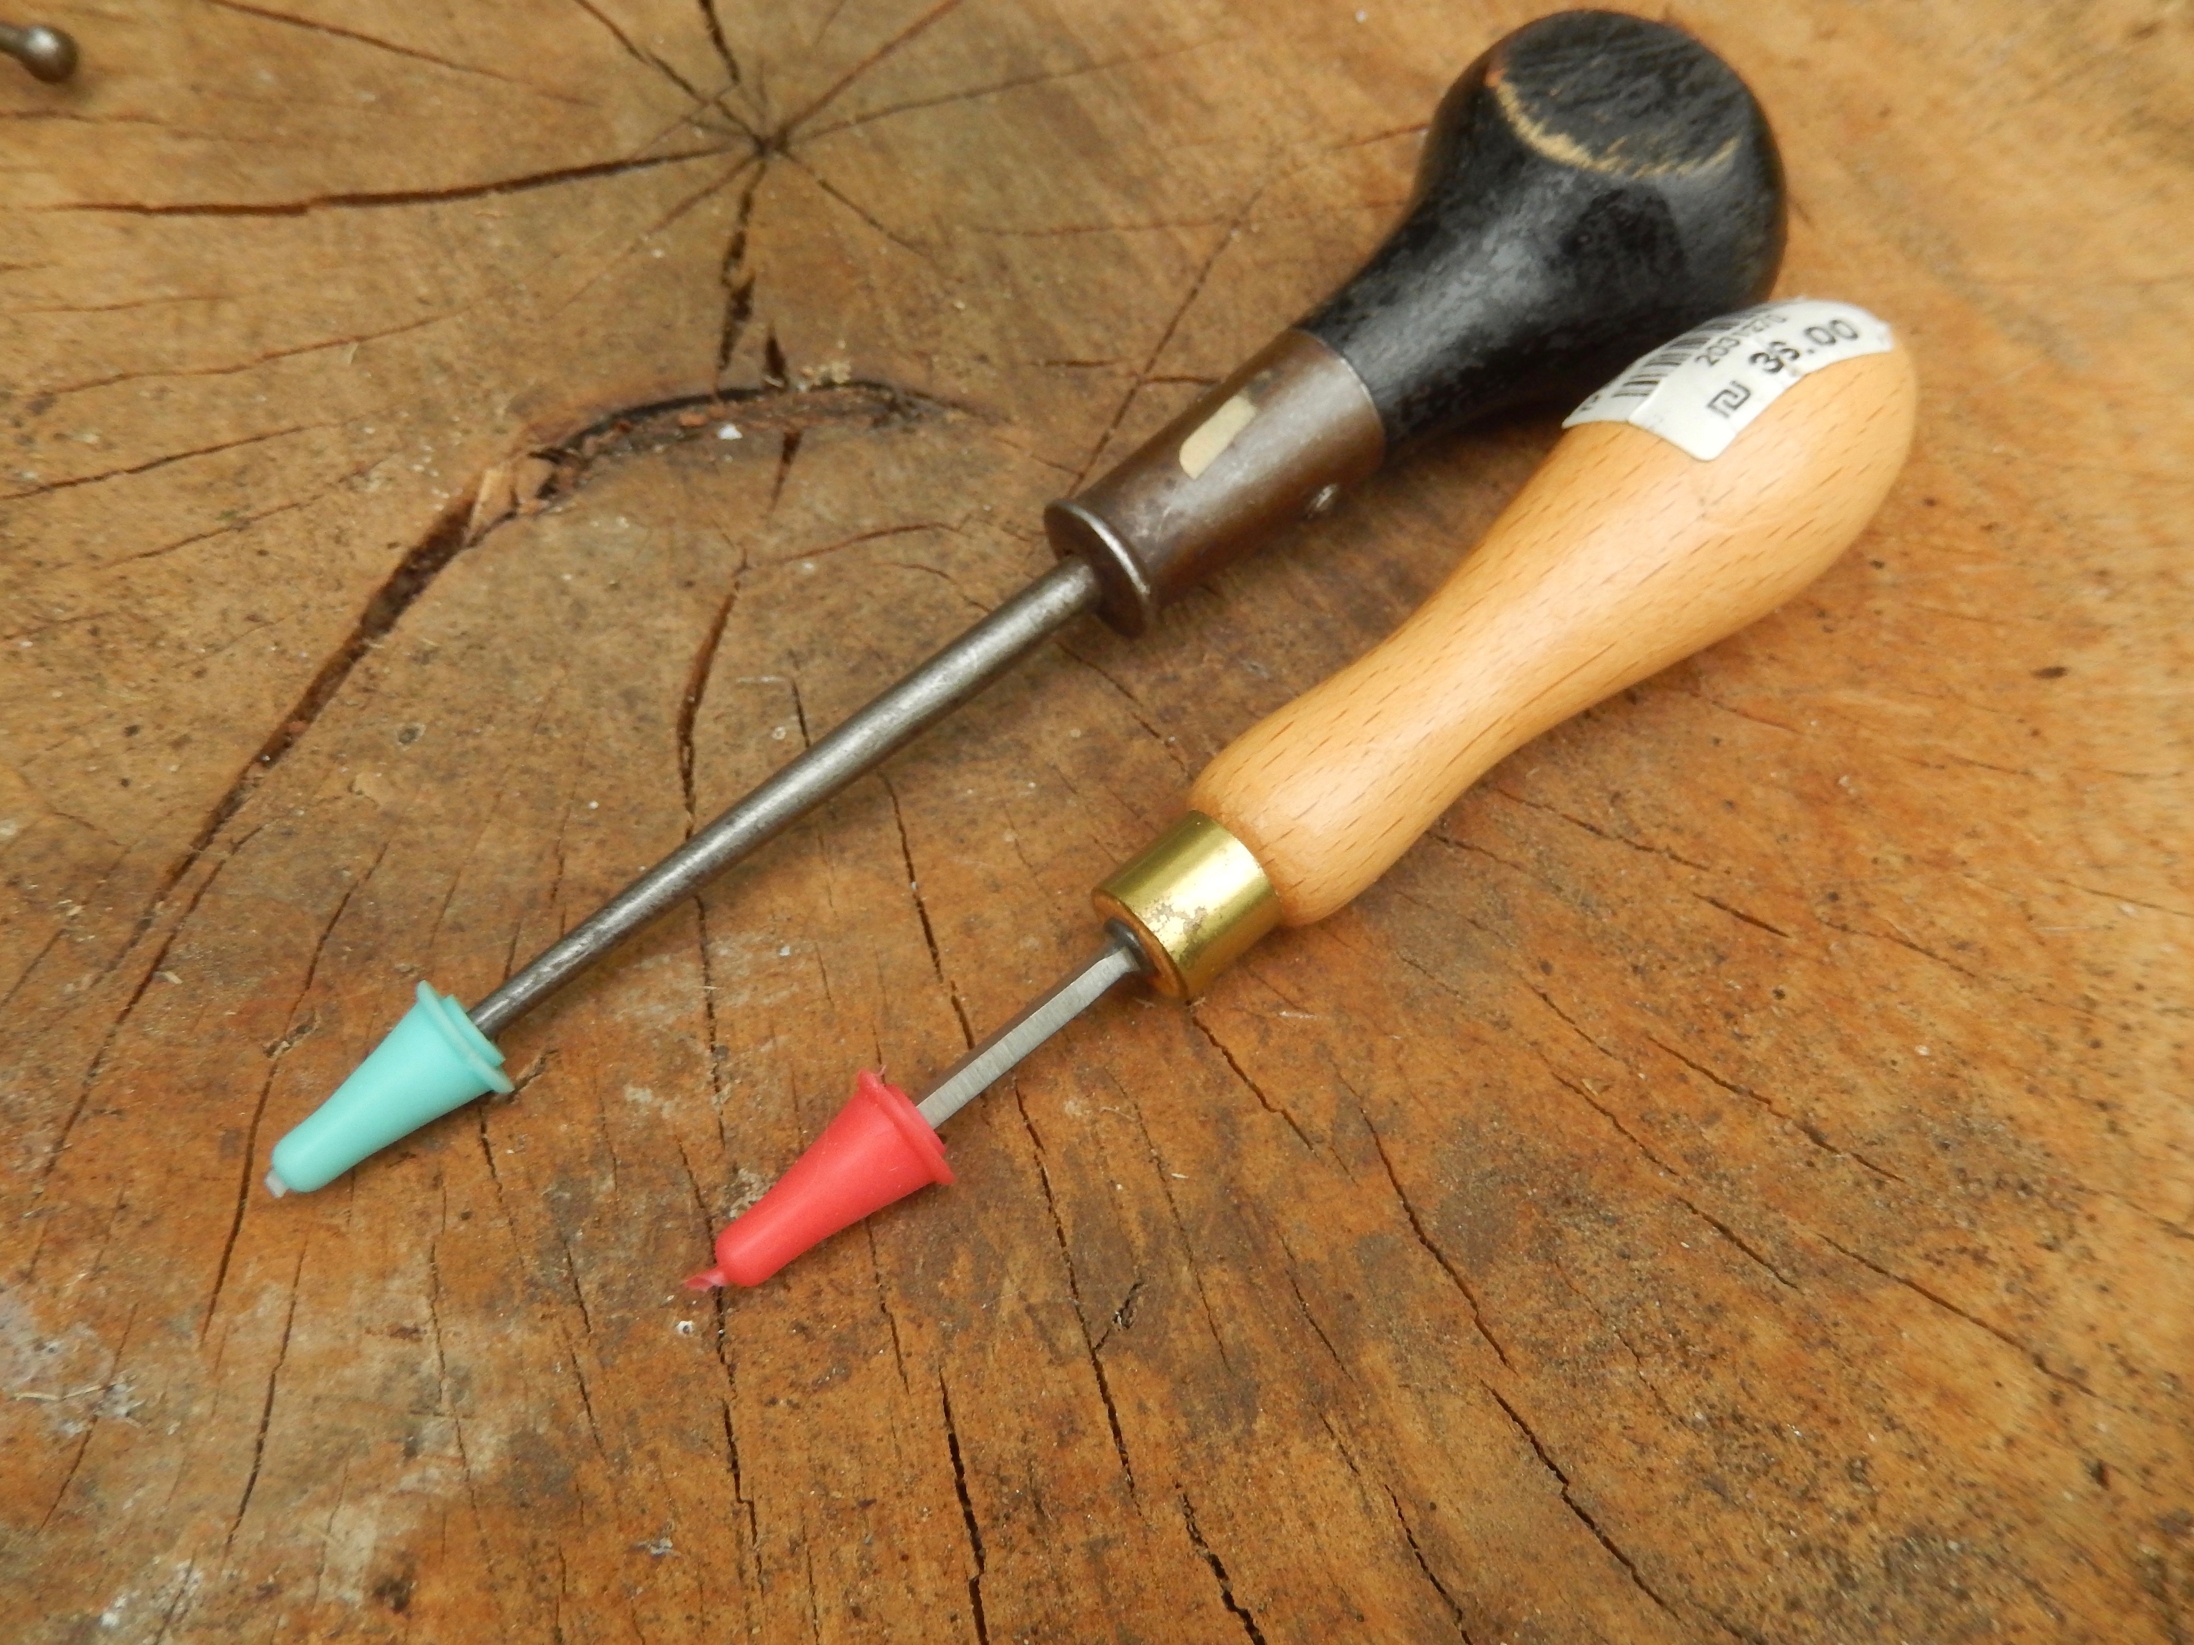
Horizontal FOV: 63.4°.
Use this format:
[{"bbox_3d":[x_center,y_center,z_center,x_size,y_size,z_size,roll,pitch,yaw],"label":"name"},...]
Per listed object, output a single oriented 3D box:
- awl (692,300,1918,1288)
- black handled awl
[{"bbox_3d":[0.028,-0.006,0.190,0.170,0.031,0.031,-38,66,-15],"label":"awl"},{"bbox_3d":[0.002,-0.029,0.203,0.214,0.038,0.043,-38,66,-18],"label":"black handled awl"}]

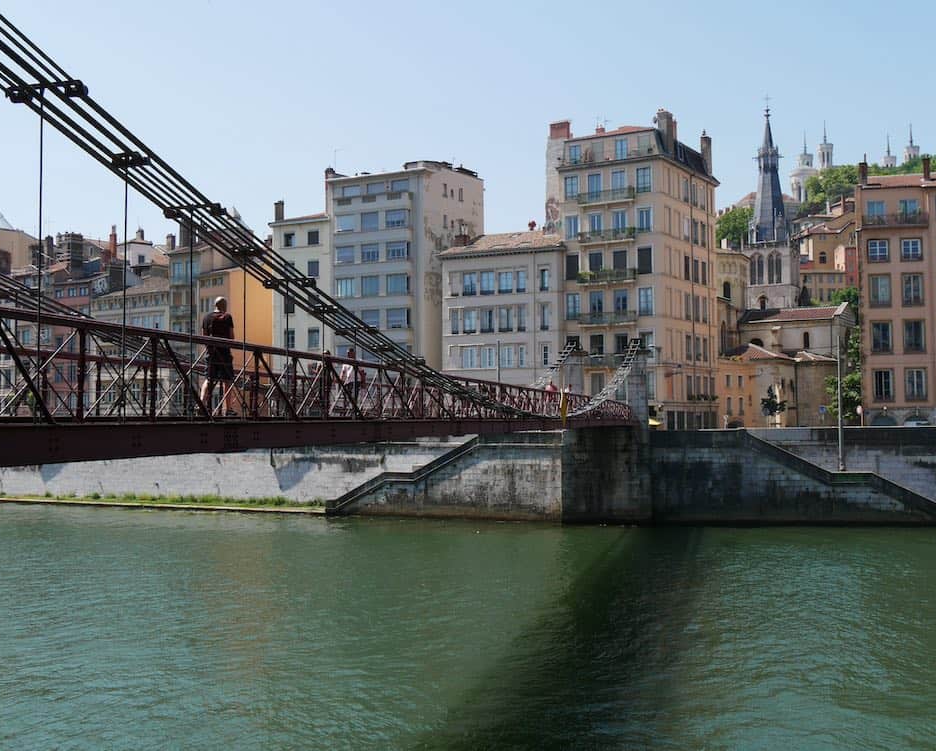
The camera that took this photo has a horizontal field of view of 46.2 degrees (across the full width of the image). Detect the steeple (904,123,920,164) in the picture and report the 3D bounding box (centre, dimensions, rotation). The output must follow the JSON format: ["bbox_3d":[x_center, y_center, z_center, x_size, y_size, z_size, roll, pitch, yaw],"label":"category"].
[{"bbox_3d":[270.512,-139.364,668.399,9.200,27.000,9.200,-2,-3,20],"label":"steeple"}]

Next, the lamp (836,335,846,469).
[{"bbox_3d":[27.300,1.832,80.494,0.400,10.300,0.400,-1,-3,9],"label":"lamp"}]

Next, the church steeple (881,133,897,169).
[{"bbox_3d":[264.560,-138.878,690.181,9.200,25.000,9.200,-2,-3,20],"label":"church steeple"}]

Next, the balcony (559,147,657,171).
[{"bbox_3d":[12.589,-19.398,98.406,9.200,1.100,0.900,-2,-3,27],"label":"balcony"}]

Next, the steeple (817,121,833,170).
[{"bbox_3d":[215.565,-138.879,663.179,9.200,29.500,9.200,-2,-3,20],"label":"steeple"}]

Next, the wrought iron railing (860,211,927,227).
[{"bbox_3d":[37.071,-13.484,95.240,5.400,1.100,0.800,-1,-3,9],"label":"wrought iron railing"}]

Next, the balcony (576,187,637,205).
[{"bbox_3d":[12.443,-15.997,98.316,5.150,1.100,0.800,-2,-3,27],"label":"balcony"}]

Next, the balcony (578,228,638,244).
[{"bbox_3d":[12.422,-12.422,98.155,5.150,1.150,0.800,-2,-3,27],"label":"balcony"}]

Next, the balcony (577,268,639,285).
[{"bbox_3d":[12.402,-8.806,97.991,5.150,1.150,0.800,-2,-3,27],"label":"balcony"}]

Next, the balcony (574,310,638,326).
[{"bbox_3d":[12.380,-5.059,97.821,5.200,1.150,0.800,-2,-3,27],"label":"balcony"}]

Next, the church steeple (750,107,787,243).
[{"bbox_3d":[38.108,-25.490,139.281,4.400,17.200,4.400,-2,-3,20],"label":"church steeple"}]

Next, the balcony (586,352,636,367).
[{"bbox_3d":[12.442,-1.289,97.608,5.100,1.150,0.800,-2,-3,27],"label":"balcony"}]

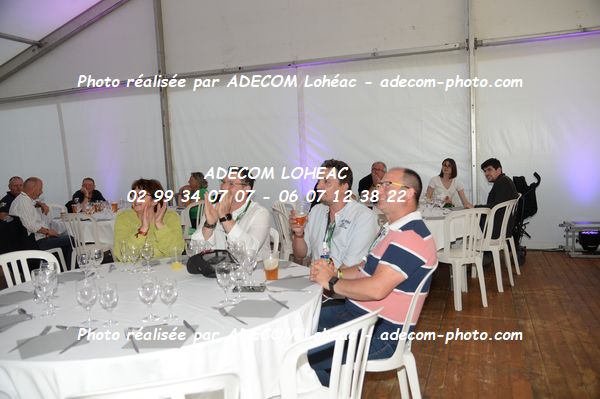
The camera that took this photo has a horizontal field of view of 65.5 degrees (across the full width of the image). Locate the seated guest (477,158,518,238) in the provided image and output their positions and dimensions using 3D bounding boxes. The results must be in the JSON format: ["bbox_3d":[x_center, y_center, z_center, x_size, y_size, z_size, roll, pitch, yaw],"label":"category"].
[{"bbox_3d":[2.117,0.179,5.359,0.760,1.300,0.520,-1,5,21],"label":"seated guest"}]

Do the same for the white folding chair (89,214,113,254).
[{"bbox_3d":[-2.135,0.583,5.055,0.450,0.850,0.520,-1,5,16],"label":"white folding chair"}]

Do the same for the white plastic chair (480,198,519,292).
[{"bbox_3d":[1.892,0.450,4.775,0.480,0.880,0.530,-7,6,-40],"label":"white plastic chair"}]

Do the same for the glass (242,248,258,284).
[{"bbox_3d":[-0.264,0.355,2.451,0.074,0.182,0.074,-3,5,0],"label":"glass"}]

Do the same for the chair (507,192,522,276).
[{"bbox_3d":[2.180,0.379,5.124,0.520,0.850,0.450,-2,5,4],"label":"chair"}]

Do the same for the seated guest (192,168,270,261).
[{"bbox_3d":[-0.409,0.453,3.077,0.550,1.300,0.740,-1,5,22],"label":"seated guest"}]

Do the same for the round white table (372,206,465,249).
[{"bbox_3d":[1.103,0.488,5.009,1.560,0.750,1.560,-3,5,0],"label":"round white table"}]

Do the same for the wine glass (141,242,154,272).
[{"bbox_3d":[-0.845,0.318,2.566,0.070,0.155,0.070,-3,5,0],"label":"wine glass"}]

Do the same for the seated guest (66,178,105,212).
[{"bbox_3d":[-3.188,0.315,7.037,0.600,1.280,0.750,-6,6,-30],"label":"seated guest"}]

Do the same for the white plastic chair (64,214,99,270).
[{"bbox_3d":[-2.481,0.595,5.673,0.480,0.880,0.530,-1,5,21],"label":"white plastic chair"}]

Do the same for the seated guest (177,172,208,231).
[{"bbox_3d":[-1.369,0.275,6.089,0.750,1.240,0.480,0,5,29],"label":"seated guest"}]

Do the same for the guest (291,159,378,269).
[{"bbox_3d":[0.211,0.439,2.717,0.740,1.330,0.560,-7,6,-41],"label":"guest"}]

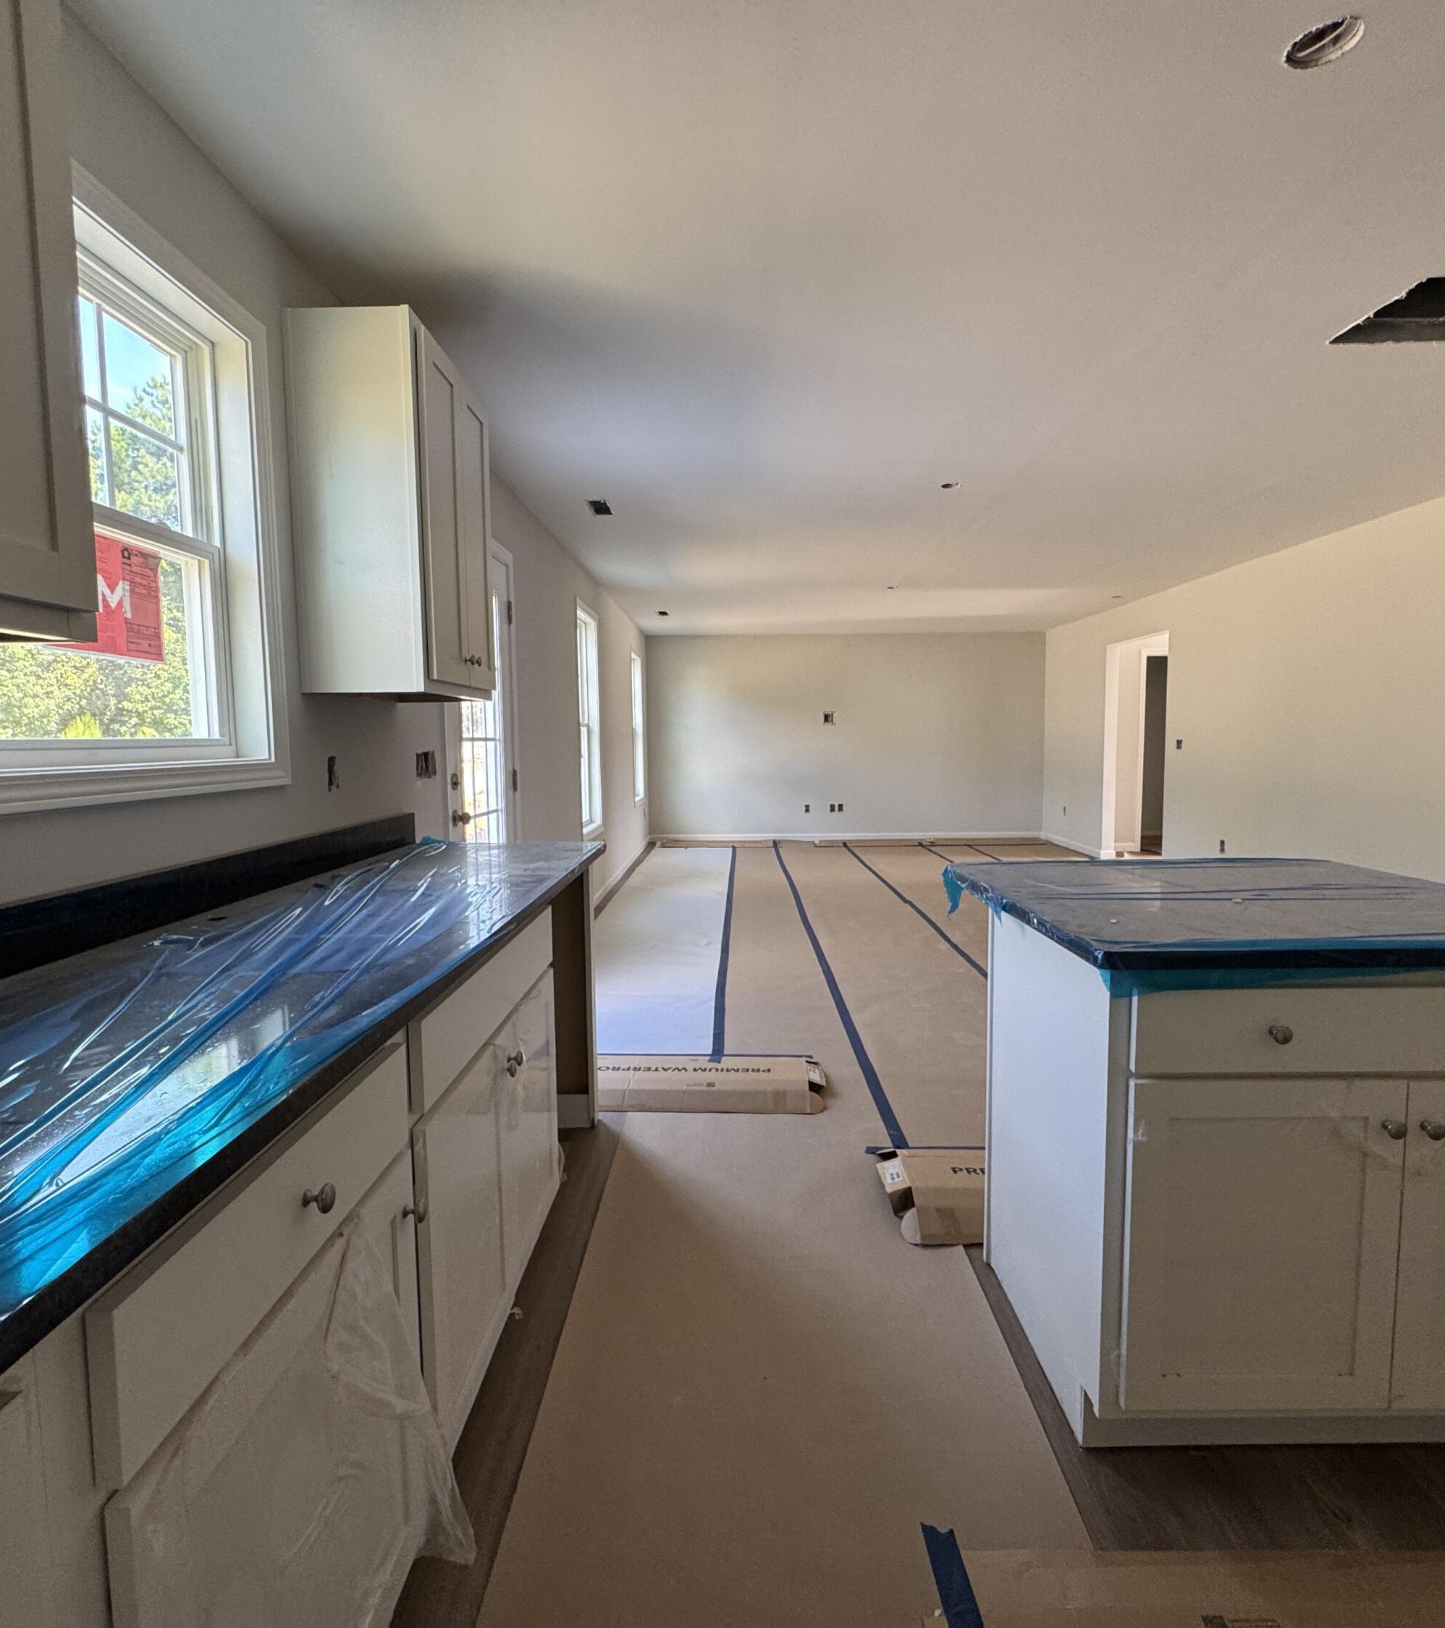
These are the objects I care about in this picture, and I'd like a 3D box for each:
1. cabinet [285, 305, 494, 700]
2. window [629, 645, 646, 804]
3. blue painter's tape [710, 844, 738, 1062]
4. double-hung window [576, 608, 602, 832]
[{"bbox_3d":[-0.870,-0.775,2.420,0.320,0.905,0.604,0,5,1],"label":"cabinet"},{"bbox_3d":[-0.944,-0.927,9.476,0.125,1.636,0.924,0,5,1],"label":"window"},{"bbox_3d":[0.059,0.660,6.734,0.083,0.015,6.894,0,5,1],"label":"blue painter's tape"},{"bbox_3d":[-0.999,-0.665,6.419,0.125,1.636,0.921,0,5,1],"label":"double-hung window"}]

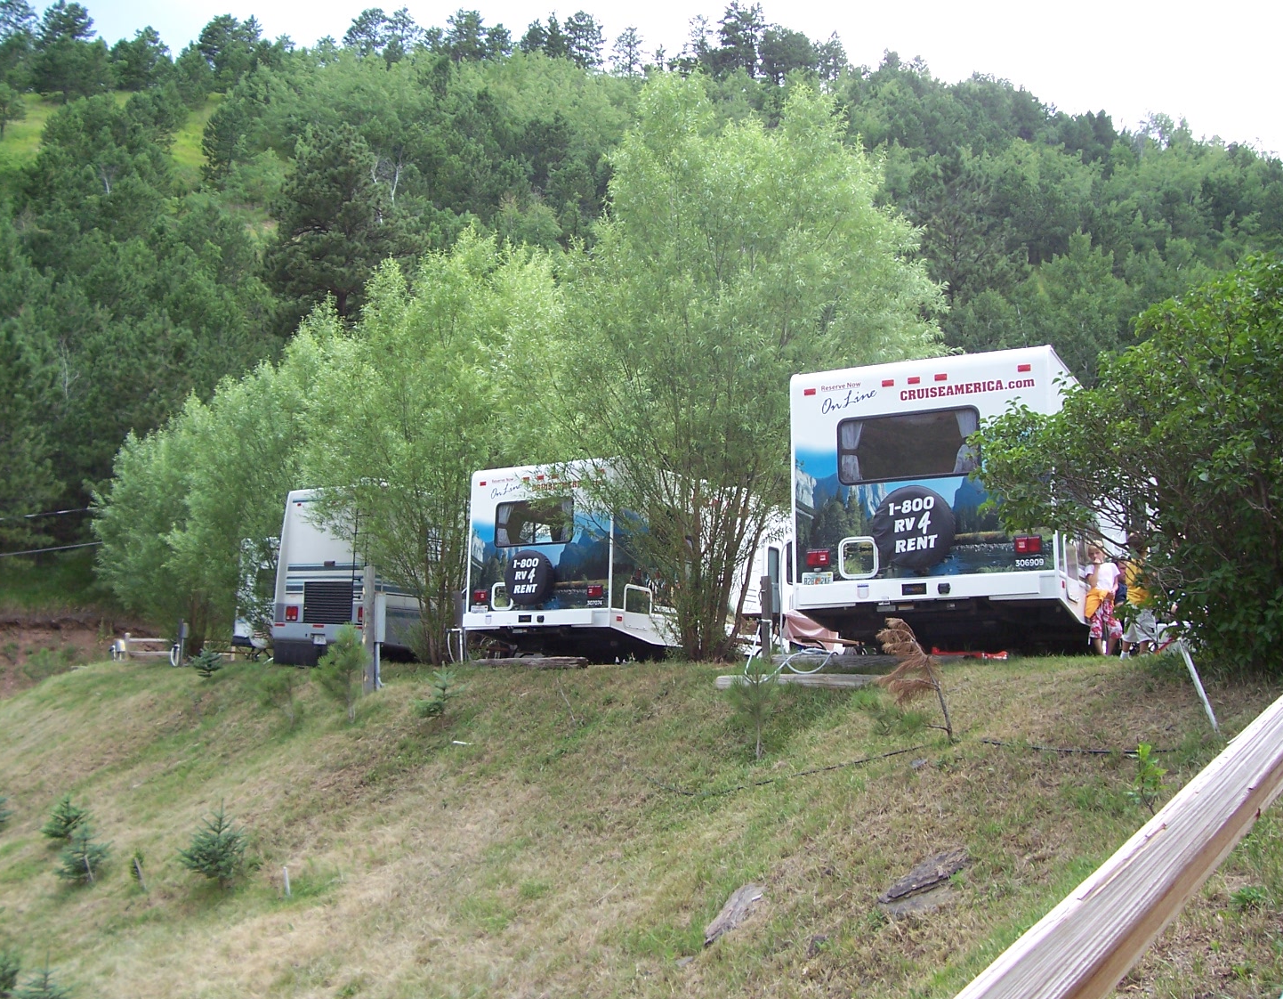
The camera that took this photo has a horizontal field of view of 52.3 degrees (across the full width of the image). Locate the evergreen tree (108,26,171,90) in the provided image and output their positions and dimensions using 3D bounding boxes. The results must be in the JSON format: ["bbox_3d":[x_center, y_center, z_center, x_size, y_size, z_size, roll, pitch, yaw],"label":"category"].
[{"bbox_3d":[-67.030,-59.051,174.838,7.589,9.136,7.589,4,-9,-22],"label":"evergreen tree"}]

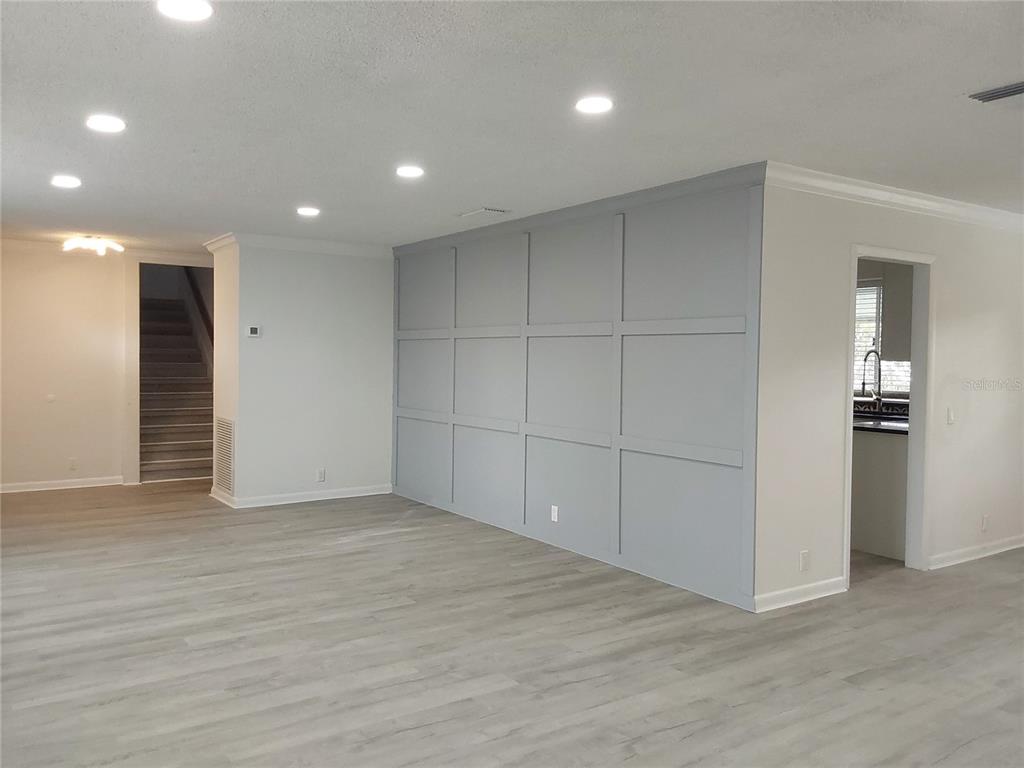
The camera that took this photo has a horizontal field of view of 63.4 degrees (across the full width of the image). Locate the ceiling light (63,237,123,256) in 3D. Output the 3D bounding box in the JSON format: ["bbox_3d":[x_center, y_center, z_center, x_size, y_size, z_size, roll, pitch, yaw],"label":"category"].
[{"bbox_3d":[-3.810,-1.253,7.524,0.520,0.190,0.520,-1,2,-34],"label":"ceiling light"}]

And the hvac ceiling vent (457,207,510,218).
[{"bbox_3d":[-0.213,-1.250,6.135,0.220,0.020,0.360,-1,2,-34],"label":"hvac ceiling vent"}]

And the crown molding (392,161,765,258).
[{"bbox_3d":[0.090,-1.208,6.304,0.056,0.109,4.579,-1,2,-34],"label":"crown molding"}]

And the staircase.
[{"bbox_3d":[-4.311,-0.068,10.250,1.050,2.120,2.980,-1,2,-34],"label":"staircase"}]

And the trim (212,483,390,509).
[{"bbox_3d":[-2.065,1.046,8.221,1.547,0.085,0.877,-1,2,-34],"label":"trim"}]

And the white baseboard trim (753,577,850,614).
[{"bbox_3d":[1.669,1.208,4.764,0.835,0.085,0.017,-1,2,-34],"label":"white baseboard trim"}]

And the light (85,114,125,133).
[{"bbox_3d":[-1.868,-1.185,3.817,0.170,0.025,0.170,-1,2,-34],"label":"light"}]

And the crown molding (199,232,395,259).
[{"bbox_3d":[-2.059,-1.295,8.135,1.586,0.109,0.971,-1,2,-34],"label":"crown molding"}]

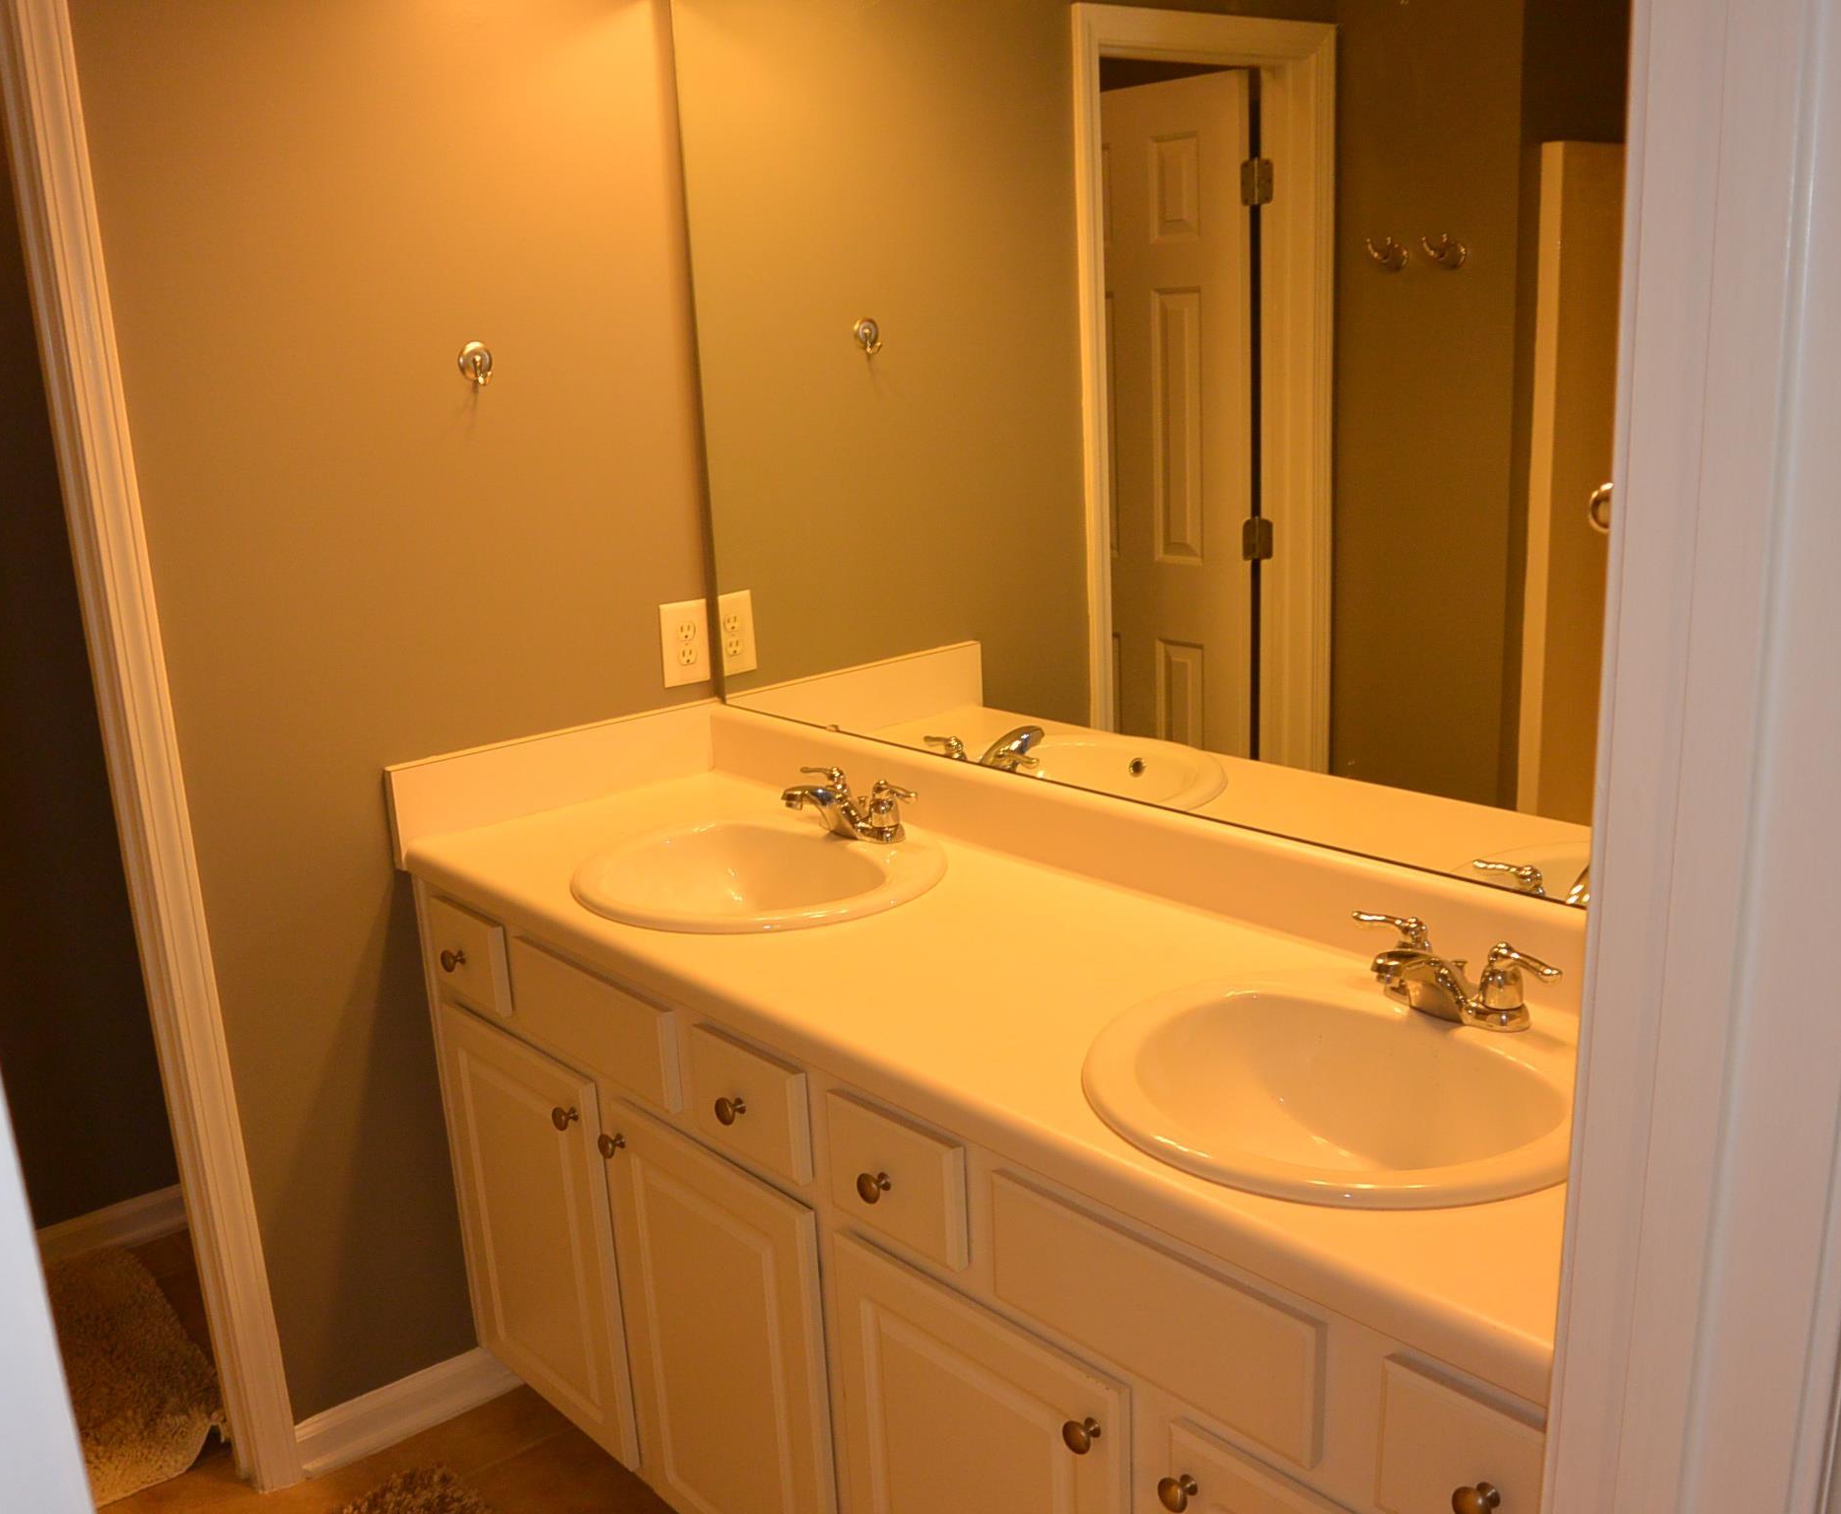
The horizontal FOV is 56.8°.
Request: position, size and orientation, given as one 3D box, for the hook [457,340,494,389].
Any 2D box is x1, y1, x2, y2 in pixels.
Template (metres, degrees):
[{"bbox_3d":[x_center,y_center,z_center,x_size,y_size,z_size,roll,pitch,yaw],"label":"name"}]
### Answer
[{"bbox_3d":[-0.594,-0.533,2.300,0.051,0.061,0.045,-15,18,-39],"label":"hook"}]

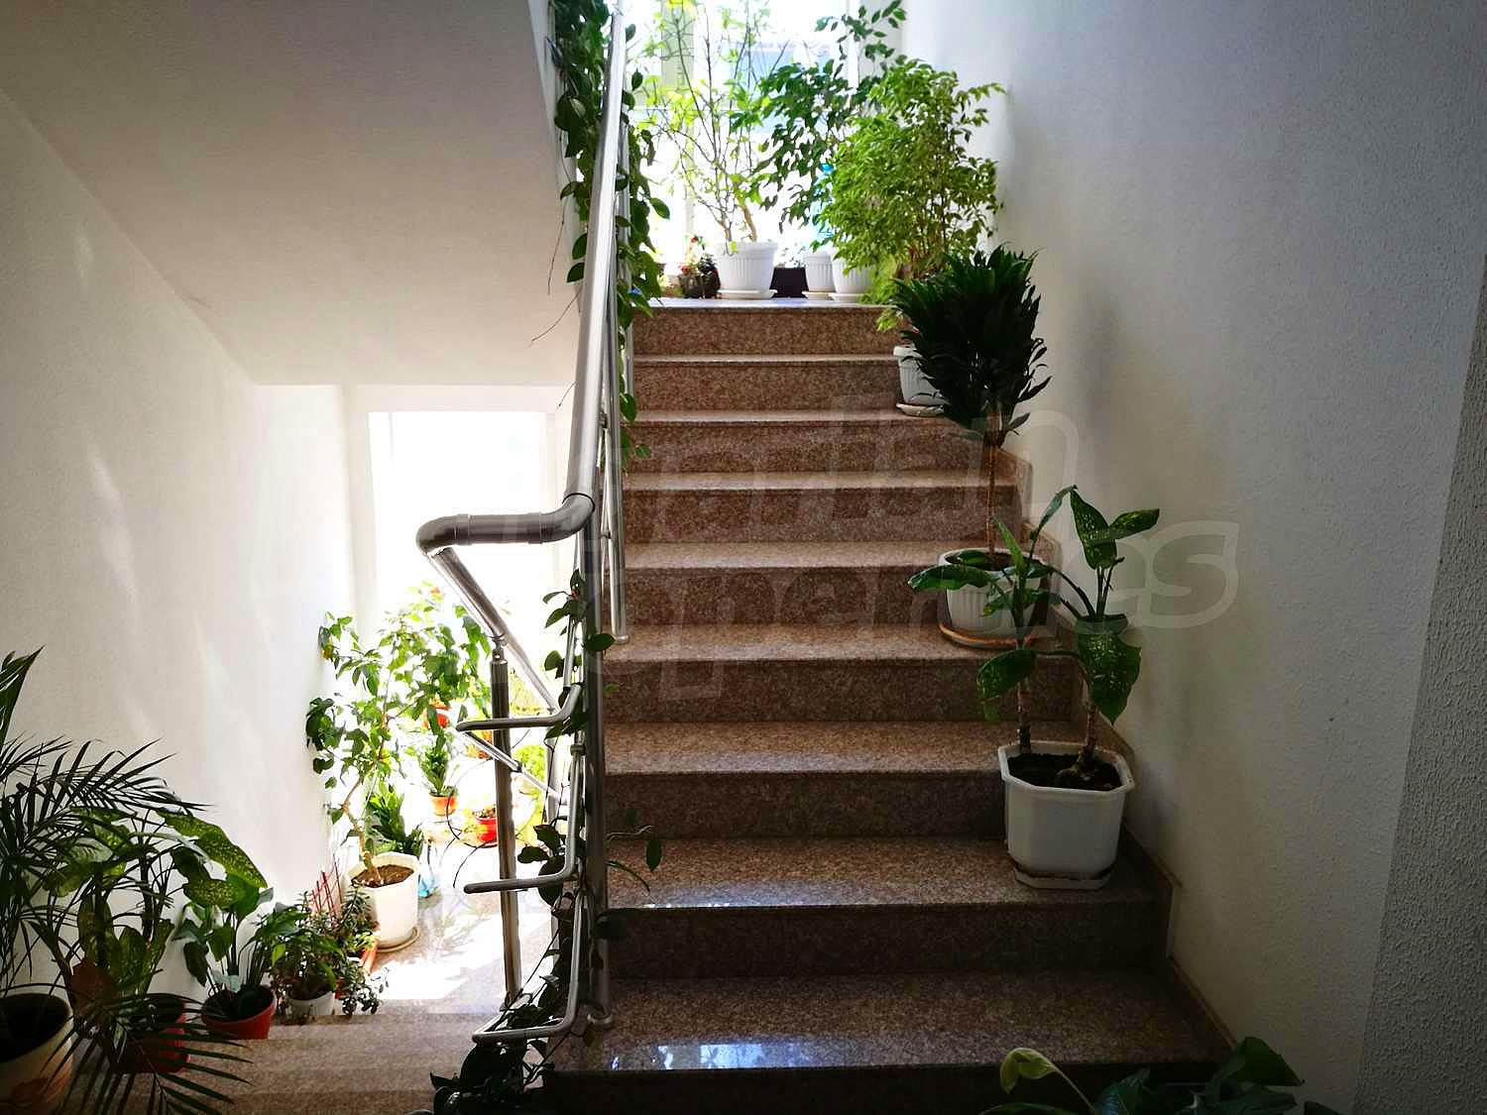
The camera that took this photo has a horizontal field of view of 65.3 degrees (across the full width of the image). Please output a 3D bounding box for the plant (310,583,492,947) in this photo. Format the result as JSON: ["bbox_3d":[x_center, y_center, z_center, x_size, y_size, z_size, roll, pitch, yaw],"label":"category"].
[{"bbox_3d":[-1.509,0.933,5.195,0.786,1.580,0.681,0,13,-1],"label":"plant"}]

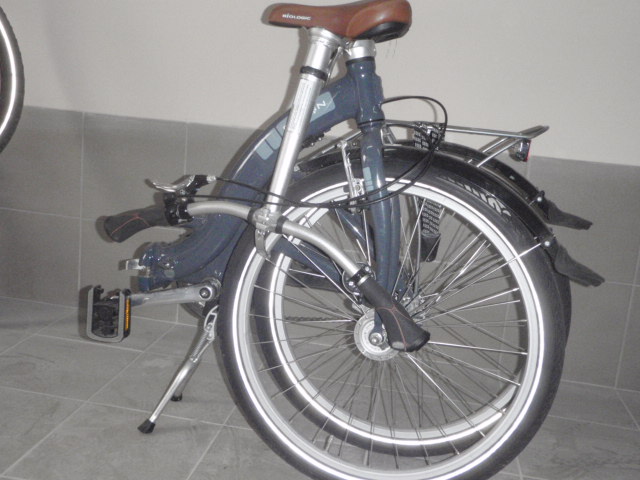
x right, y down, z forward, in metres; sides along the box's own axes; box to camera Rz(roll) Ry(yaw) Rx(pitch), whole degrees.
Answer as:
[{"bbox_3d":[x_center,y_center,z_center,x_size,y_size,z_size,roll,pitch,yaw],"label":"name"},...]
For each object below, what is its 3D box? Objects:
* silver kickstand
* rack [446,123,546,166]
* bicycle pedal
[{"bbox_3d":[-0.274,0.250,1.357,0.138,0.262,0.165,7,13,6],"label":"silver kickstand"},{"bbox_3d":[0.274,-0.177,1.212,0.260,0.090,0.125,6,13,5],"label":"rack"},{"bbox_3d":[-0.390,0.137,1.222,0.071,0.096,0.035,7,13,8],"label":"bicycle pedal"}]

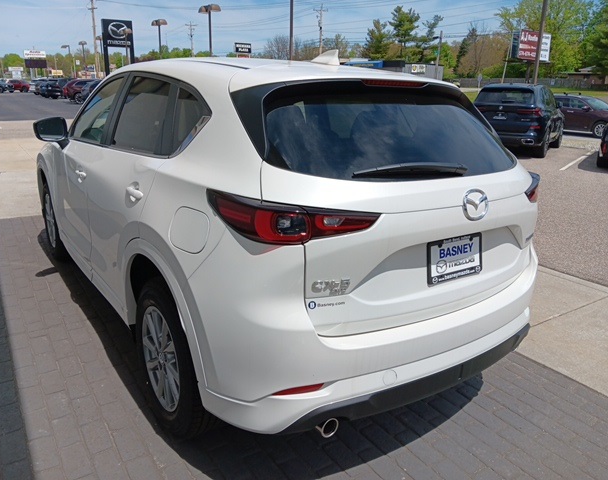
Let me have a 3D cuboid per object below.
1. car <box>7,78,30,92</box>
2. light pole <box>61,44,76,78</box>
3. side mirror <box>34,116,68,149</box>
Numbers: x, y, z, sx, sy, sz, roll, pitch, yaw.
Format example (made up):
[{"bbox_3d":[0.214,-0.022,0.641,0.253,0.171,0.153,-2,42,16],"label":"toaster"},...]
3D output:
[{"bbox_3d":[-37.730,-20.288,63.117,4.550,1.660,1.850,-2,18,-10],"label":"car"},{"bbox_3d":[-39.623,-29.073,81.254,1.500,7.153,0.500,-10,21,-32],"label":"light pole"},{"bbox_3d":[-1.625,-0.690,3.084,0.215,0.200,0.160,-11,21,-34],"label":"side mirror"}]

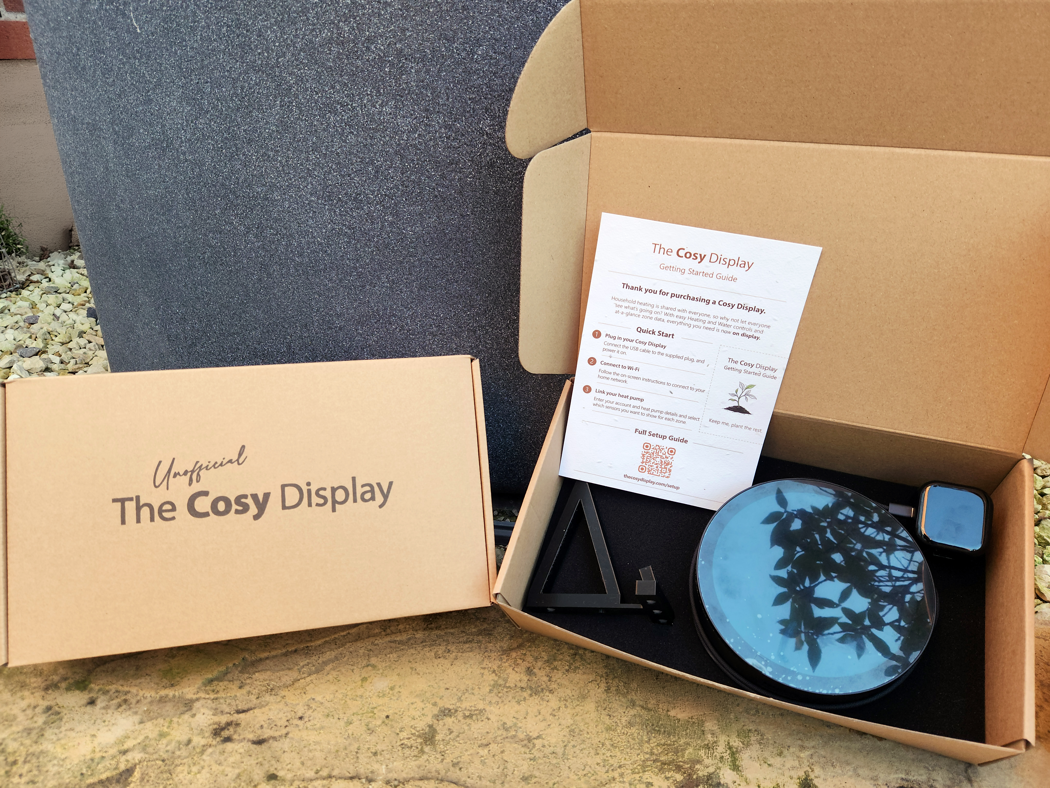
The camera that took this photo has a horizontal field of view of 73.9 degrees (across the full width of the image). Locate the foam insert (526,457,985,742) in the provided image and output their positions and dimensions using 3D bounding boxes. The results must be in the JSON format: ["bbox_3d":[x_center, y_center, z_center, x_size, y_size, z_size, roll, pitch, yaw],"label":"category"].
[{"bbox_3d":[0.170,0.132,0.537,0.313,0.027,0.175,10,60,19],"label":"foam insert"}]

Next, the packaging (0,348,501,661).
[{"bbox_3d":[-0.194,0.079,0.531,0.322,0.184,0.092,-4,-6,-11],"label":"packaging"}]

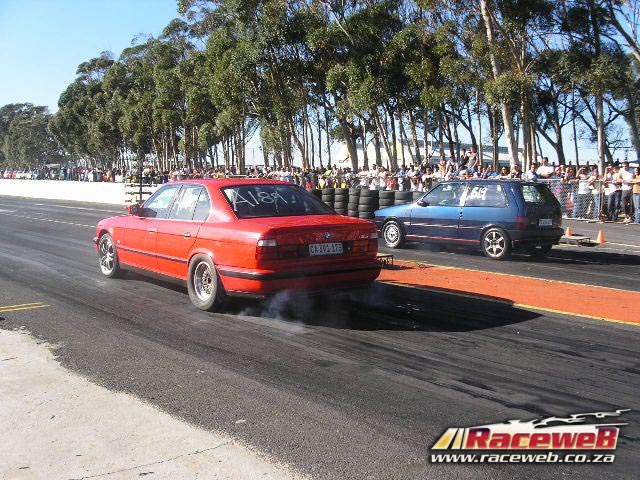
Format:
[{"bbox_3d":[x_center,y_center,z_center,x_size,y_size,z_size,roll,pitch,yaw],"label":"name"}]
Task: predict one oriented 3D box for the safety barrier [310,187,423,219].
[{"bbox_3d":[1.289,-1.045,21.602,0.620,1.000,5.045,-5,8,-44],"label":"safety barrier"}]

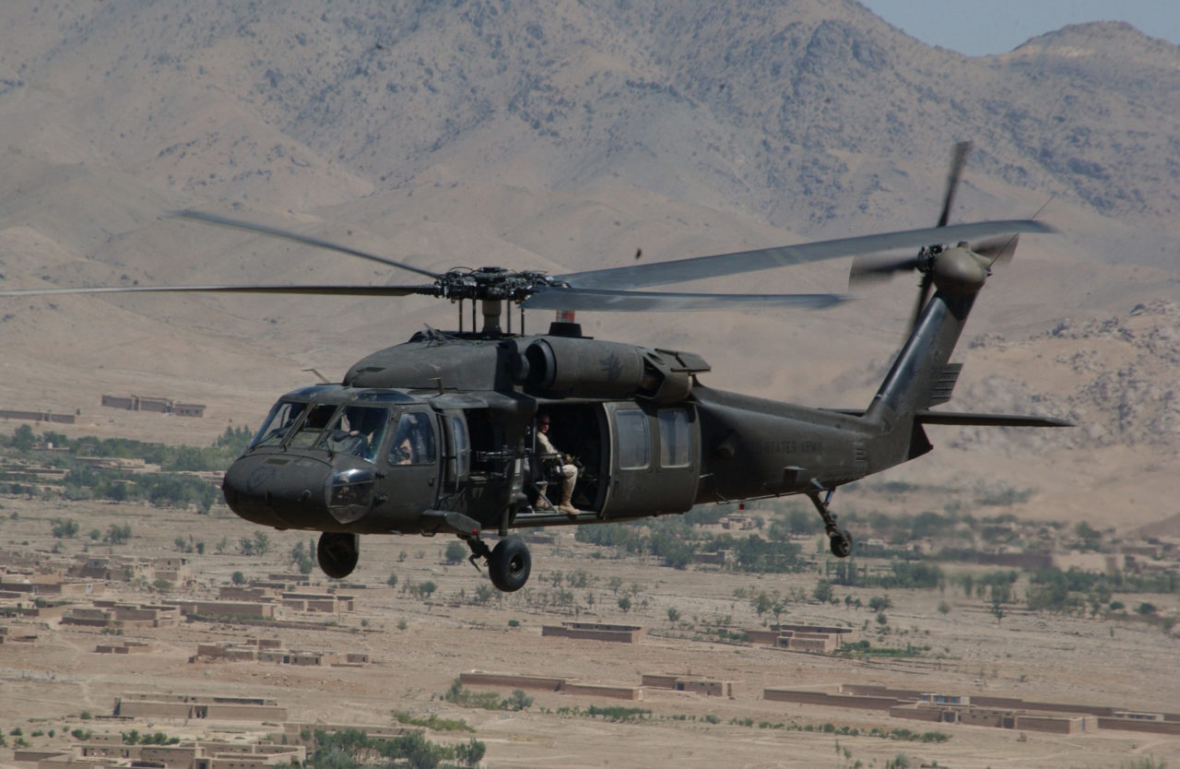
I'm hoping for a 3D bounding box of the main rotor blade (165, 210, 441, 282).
[{"bbox_3d":[-3.567,-1.754,122.715,0.530,0.220,7.042,10,2,-32],"label":"main rotor blade"}]

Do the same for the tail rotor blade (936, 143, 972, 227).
[{"bbox_3d":[4.683,-2.541,126.605,0.100,1.376,0.250,27,23,33],"label":"tail rotor blade"}]

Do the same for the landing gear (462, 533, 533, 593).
[{"bbox_3d":[-1.110,2.137,116.983,0.420,0.700,0.980,3,3,37],"label":"landing gear"}]

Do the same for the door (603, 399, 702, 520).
[{"bbox_3d":[0.751,0.926,119.578,0.220,1.420,1.800,3,3,37],"label":"door"}]

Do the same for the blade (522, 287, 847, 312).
[{"bbox_3d":[1.151,-1.004,114.848,0.530,0.220,7.143,-19,11,-29],"label":"blade"}]

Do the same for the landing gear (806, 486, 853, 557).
[{"bbox_3d":[3.067,1.772,124.715,0.280,0.900,0.700,3,3,37],"label":"landing gear"}]

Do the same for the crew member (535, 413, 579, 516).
[{"bbox_3d":[-0.465,0.980,118.602,0.820,1.220,0.550,3,3,37],"label":"crew member"}]

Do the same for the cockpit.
[{"bbox_3d":[-3.125,0.526,116.301,2.060,0.960,1.500,3,3,37],"label":"cockpit"}]

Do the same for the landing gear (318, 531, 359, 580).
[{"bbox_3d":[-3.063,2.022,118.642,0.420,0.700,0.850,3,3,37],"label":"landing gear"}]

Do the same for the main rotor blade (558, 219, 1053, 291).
[{"bbox_3d":[2.732,-1.611,121.098,7.180,0.220,0.530,-7,20,-31],"label":"main rotor blade"}]

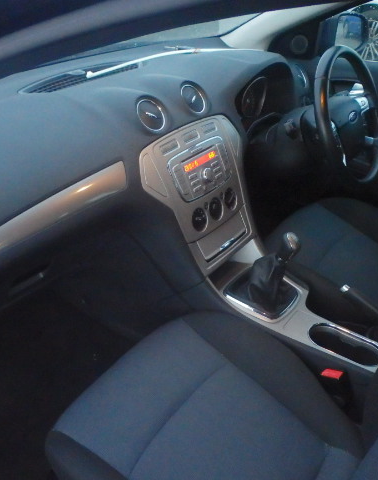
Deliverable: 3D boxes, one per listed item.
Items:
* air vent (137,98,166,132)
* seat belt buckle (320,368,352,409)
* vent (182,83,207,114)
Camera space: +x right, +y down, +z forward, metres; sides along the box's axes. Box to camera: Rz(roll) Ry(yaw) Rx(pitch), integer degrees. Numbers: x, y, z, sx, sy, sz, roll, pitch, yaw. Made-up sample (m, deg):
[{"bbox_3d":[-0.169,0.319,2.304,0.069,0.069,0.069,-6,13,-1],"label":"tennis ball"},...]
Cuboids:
[{"bbox_3d":[-0.091,-0.284,1.195,0.030,0.084,0.084,-23,9,46],"label":"air vent"},{"bbox_3d":[0.320,0.314,1.091,0.050,0.090,0.030,-7,20,43],"label":"seat belt buckle"},{"bbox_3d":[0.007,-0.350,1.306,0.030,0.084,0.084,-23,9,46],"label":"vent"}]

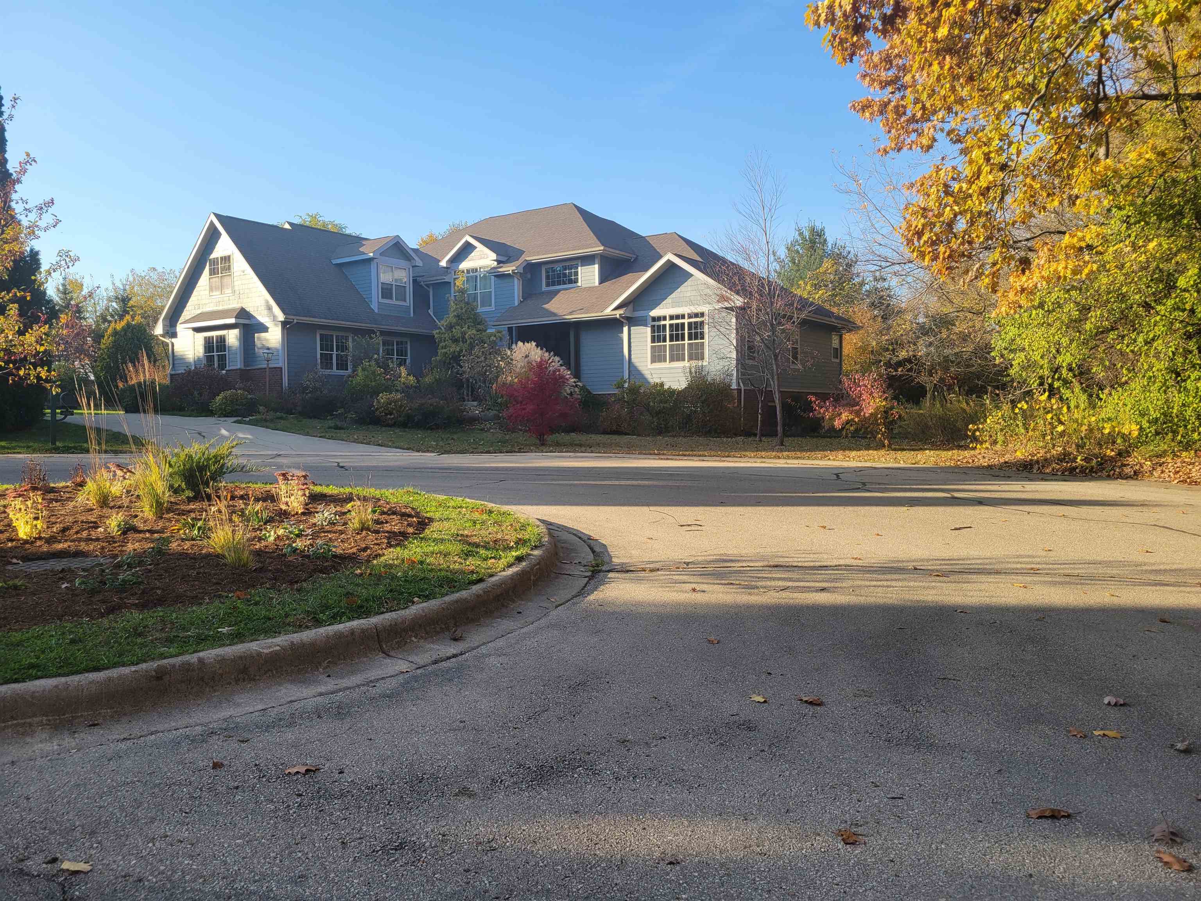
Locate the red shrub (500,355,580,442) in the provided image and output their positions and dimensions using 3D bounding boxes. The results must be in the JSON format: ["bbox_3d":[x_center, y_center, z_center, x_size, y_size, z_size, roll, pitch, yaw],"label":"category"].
[{"bbox_3d":[-1.837,-1.512,27.164,2.442,2.606,2.317,-1,2,0],"label":"red shrub"}]

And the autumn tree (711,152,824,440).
[{"bbox_3d":[4.727,-4.273,25.675,2.983,8.316,2.889,-1,2,0],"label":"autumn tree"}]

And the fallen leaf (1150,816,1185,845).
[{"bbox_3d":[1.966,1.318,3.128,0.112,0.035,0.145,0,2,26],"label":"fallen leaf"}]

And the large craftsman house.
[{"bbox_3d":[-3.571,-6.177,39.023,23.414,10.954,19.163,1,2,34],"label":"large craftsman house"}]

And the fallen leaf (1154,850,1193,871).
[{"bbox_3d":[1.865,1.335,2.934,0.058,0.026,0.120,-2,2,-34],"label":"fallen leaf"}]

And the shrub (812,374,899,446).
[{"bbox_3d":[7.067,-1.104,24.979,2.346,2.039,2.144,-1,2,0],"label":"shrub"}]

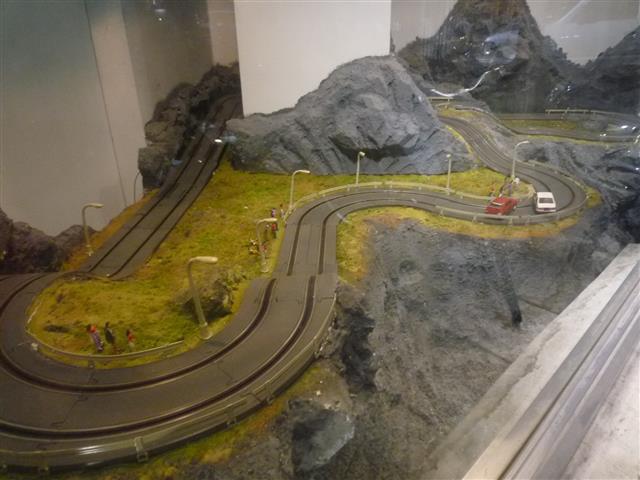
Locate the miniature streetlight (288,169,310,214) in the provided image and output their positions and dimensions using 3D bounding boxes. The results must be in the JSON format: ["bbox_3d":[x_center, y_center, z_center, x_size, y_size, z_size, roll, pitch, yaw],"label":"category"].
[{"bbox_3d":[-0.029,-0.073,0.695,0.030,0.070,0.009,2,25,7],"label":"miniature streetlight"}]

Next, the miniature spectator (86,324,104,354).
[{"bbox_3d":[-0.162,0.071,0.333,0.008,0.024,0.007,0,25,3],"label":"miniature spectator"}]

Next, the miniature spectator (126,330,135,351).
[{"bbox_3d":[-0.137,0.072,0.335,0.007,0.019,0.006,-5,25,-9],"label":"miniature spectator"}]

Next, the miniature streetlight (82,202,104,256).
[{"bbox_3d":[-0.277,-0.012,0.575,0.031,0.070,0.009,-1,25,0],"label":"miniature streetlight"}]

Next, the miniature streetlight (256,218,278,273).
[{"bbox_3d":[-0.058,0.007,0.528,0.029,0.067,0.009,1,25,4],"label":"miniature streetlight"}]

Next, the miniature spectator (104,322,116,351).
[{"bbox_3d":[-0.151,0.070,0.334,0.007,0.025,0.006,-1,25,0],"label":"miniature spectator"}]

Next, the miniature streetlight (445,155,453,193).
[{"bbox_3d":[0.214,-0.106,0.762,0.009,0.066,0.029,5,26,14],"label":"miniature streetlight"}]

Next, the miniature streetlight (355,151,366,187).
[{"bbox_3d":[0.071,-0.123,0.822,0.009,0.063,0.029,-14,28,-25],"label":"miniature streetlight"}]

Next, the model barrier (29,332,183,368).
[{"bbox_3d":[-0.159,0.080,0.330,0.124,0.011,0.025,2,25,6],"label":"model barrier"}]

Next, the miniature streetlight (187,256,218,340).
[{"bbox_3d":[-0.080,0.044,0.334,0.027,0.069,0.009,9,26,20],"label":"miniature streetlight"}]

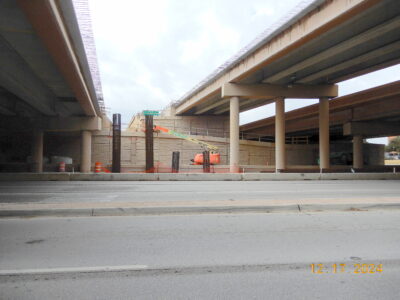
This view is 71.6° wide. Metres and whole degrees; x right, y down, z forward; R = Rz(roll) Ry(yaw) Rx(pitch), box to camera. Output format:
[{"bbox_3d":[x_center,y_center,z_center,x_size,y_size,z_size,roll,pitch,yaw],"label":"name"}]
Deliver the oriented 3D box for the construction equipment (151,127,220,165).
[{"bbox_3d":[-1.720,-0.200,33.500,8.600,5.100,2.400,0,-1,0],"label":"construction equipment"}]

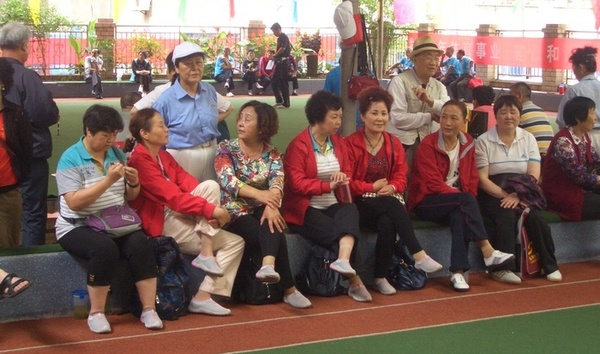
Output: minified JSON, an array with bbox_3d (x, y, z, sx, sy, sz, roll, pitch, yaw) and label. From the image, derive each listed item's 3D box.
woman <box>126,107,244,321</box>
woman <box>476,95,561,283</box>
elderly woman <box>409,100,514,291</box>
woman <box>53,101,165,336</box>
[{"bbox_3d":[-0.692,0.170,6.273,0.760,1.150,0.520,6,9,34],"label":"woman"},{"bbox_3d":[1.474,0.049,7.211,0.530,1.190,0.760,0,8,-3],"label":"woman"},{"bbox_3d":[1.049,0.076,7.076,0.540,1.170,0.820,-4,9,-32],"label":"elderly woman"},{"bbox_3d":[-1.053,0.196,5.934,0.530,1.180,0.750,-3,9,-27],"label":"woman"}]

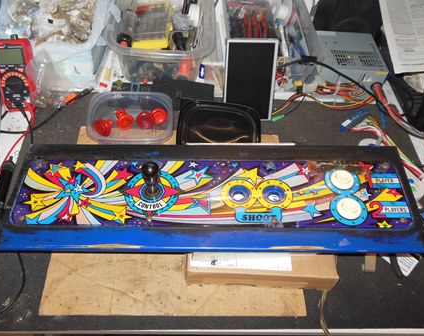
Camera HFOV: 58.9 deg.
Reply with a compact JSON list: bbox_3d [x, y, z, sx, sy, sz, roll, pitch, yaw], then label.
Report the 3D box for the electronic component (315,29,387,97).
[{"bbox_3d":[0.309,-0.242,0.891,0.150,0.086,0.140,0,54,-1],"label":"electronic component"}]

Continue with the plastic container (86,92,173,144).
[{"bbox_3d":[-0.168,-0.093,0.800,0.172,0.047,0.145,0,54,-1],"label":"plastic container"}]

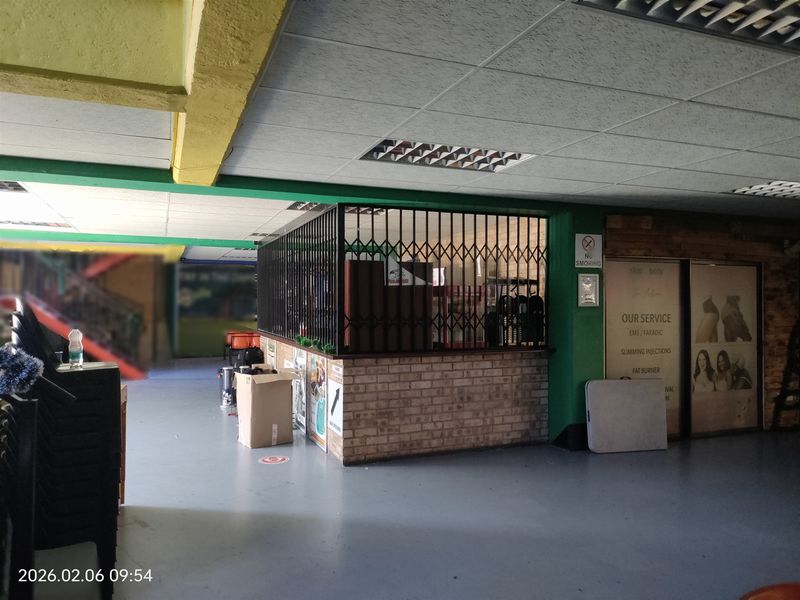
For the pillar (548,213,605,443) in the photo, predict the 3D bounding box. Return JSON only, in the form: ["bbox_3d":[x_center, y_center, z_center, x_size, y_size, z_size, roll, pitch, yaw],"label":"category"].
[{"bbox_3d":[1.852,0.274,6.111,0.410,2.480,0.430,0,0,-22],"label":"pillar"}]

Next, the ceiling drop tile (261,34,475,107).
[{"bbox_3d":[-0.160,-1.013,2.606,0.841,0.018,0.594,0,0,-22],"label":"ceiling drop tile"}]

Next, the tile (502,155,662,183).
[{"bbox_3d":[1.447,-1.027,4.555,1.194,0.018,0.594,0,0,-22],"label":"tile"}]

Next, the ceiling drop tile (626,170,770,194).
[{"bbox_3d":[2.541,-1.017,4.954,1.183,0.018,0.589,0,0,-22],"label":"ceiling drop tile"}]

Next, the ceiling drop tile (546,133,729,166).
[{"bbox_3d":[1.662,-1.013,3.958,1.183,0.018,0.589,0,0,-22],"label":"ceiling drop tile"}]

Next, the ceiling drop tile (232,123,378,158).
[{"bbox_3d":[-0.613,-1.016,3.717,0.841,0.018,0.594,0,0,-22],"label":"ceiling drop tile"}]

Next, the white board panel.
[{"bbox_3d":[2.278,1.158,5.838,0.870,0.720,0.075,0,-5,-14],"label":"white board panel"}]

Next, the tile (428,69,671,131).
[{"bbox_3d":[0.782,-1.010,2.963,1.183,0.018,0.589,0,0,-22],"label":"tile"}]

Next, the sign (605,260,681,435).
[{"bbox_3d":[2.734,0.567,6.442,1.090,1.983,0.020,0,0,-22],"label":"sign"}]

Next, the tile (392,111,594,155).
[{"bbox_3d":[0.562,-1.020,3.547,1.194,0.018,0.594,0,0,-22],"label":"tile"}]

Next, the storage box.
[{"bbox_3d":[-1.541,1.236,6.638,0.485,0.790,0.425,0,0,-34],"label":"storage box"}]

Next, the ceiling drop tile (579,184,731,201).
[{"bbox_3d":[2.319,-1.017,5.505,1.183,0.018,0.589,0,0,-22],"label":"ceiling drop tile"}]

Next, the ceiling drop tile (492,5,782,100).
[{"bbox_3d":[1.014,-1.017,2.436,1.194,0.018,0.594,0,0,-22],"label":"ceiling drop tile"}]

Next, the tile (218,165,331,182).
[{"bbox_3d":[-1.005,-1.019,4.680,0.841,0.018,0.274,0,0,-22],"label":"tile"}]

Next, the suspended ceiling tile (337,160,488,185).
[{"bbox_3d":[0.109,-1.023,4.659,1.194,0.018,0.594,0,0,-22],"label":"suspended ceiling tile"}]

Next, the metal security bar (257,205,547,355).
[{"bbox_3d":[-0.474,-0.192,8.625,2.480,1.500,5.450,0,0,-22],"label":"metal security bar"}]

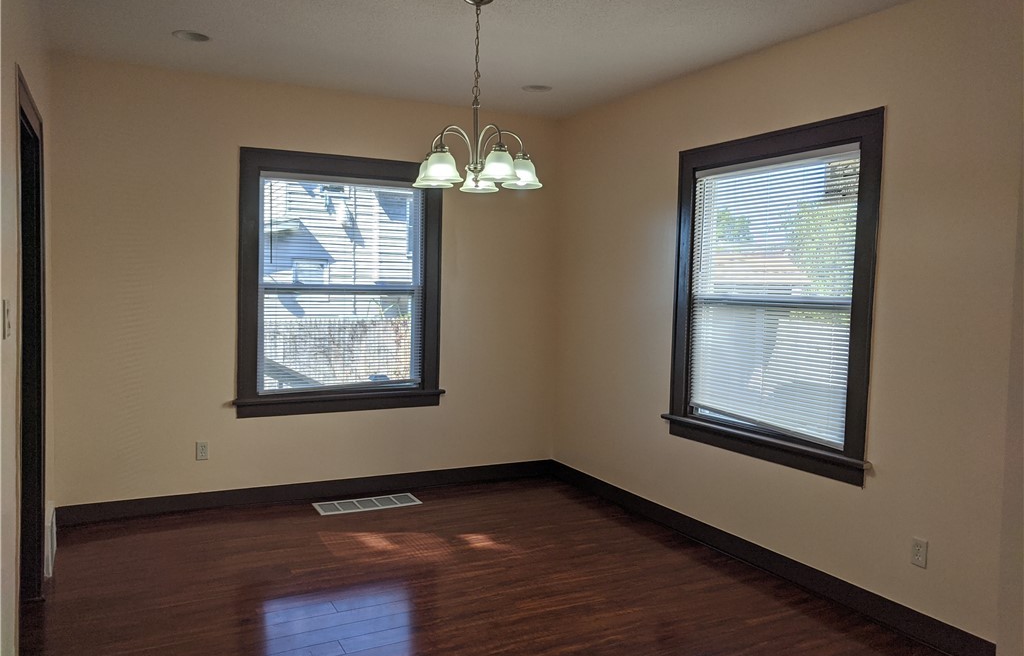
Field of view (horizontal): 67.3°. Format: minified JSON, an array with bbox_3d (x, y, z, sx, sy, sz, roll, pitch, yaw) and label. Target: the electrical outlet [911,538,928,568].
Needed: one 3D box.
[{"bbox_3d":[1.738,0.960,3.276,0.010,0.114,0.070,0,4,-27],"label":"electrical outlet"}]

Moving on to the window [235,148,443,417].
[{"bbox_3d":[-1.120,-0.285,5.184,1.420,1.711,0.090,0,4,-27],"label":"window"}]

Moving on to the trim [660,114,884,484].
[{"bbox_3d":[1.333,-0.165,4.082,0.120,1.712,1.420,0,4,-27],"label":"trim"}]

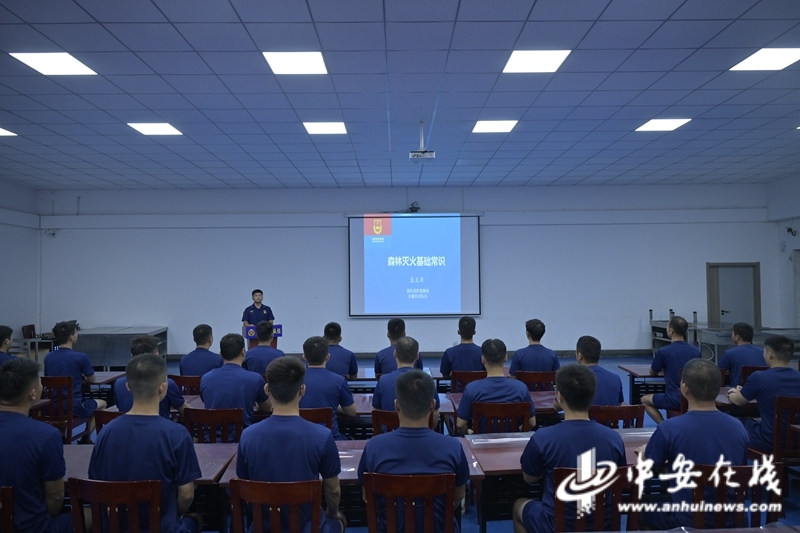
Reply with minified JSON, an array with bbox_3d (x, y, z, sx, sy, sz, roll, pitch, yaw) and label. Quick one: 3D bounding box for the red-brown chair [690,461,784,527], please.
[{"bbox_3d":[1.523,1.347,2.835,0.420,0.890,0.510,0,-2,-2],"label":"red-brown chair"}]

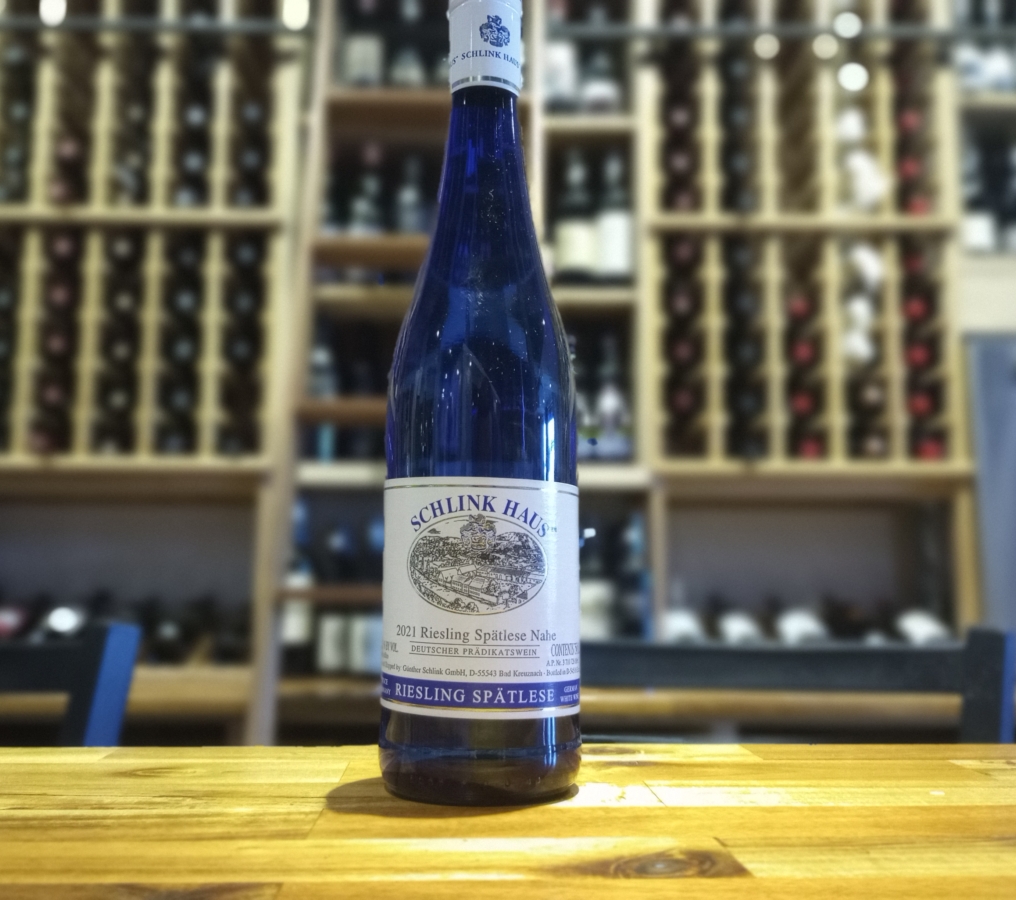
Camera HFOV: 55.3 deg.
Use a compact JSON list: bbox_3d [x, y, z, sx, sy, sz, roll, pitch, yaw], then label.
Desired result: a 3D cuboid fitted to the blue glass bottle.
[{"bbox_3d":[-0.010,-0.036,0.390,0.077,0.331,0.077,0,-7,1],"label":"blue glass bottle"}]

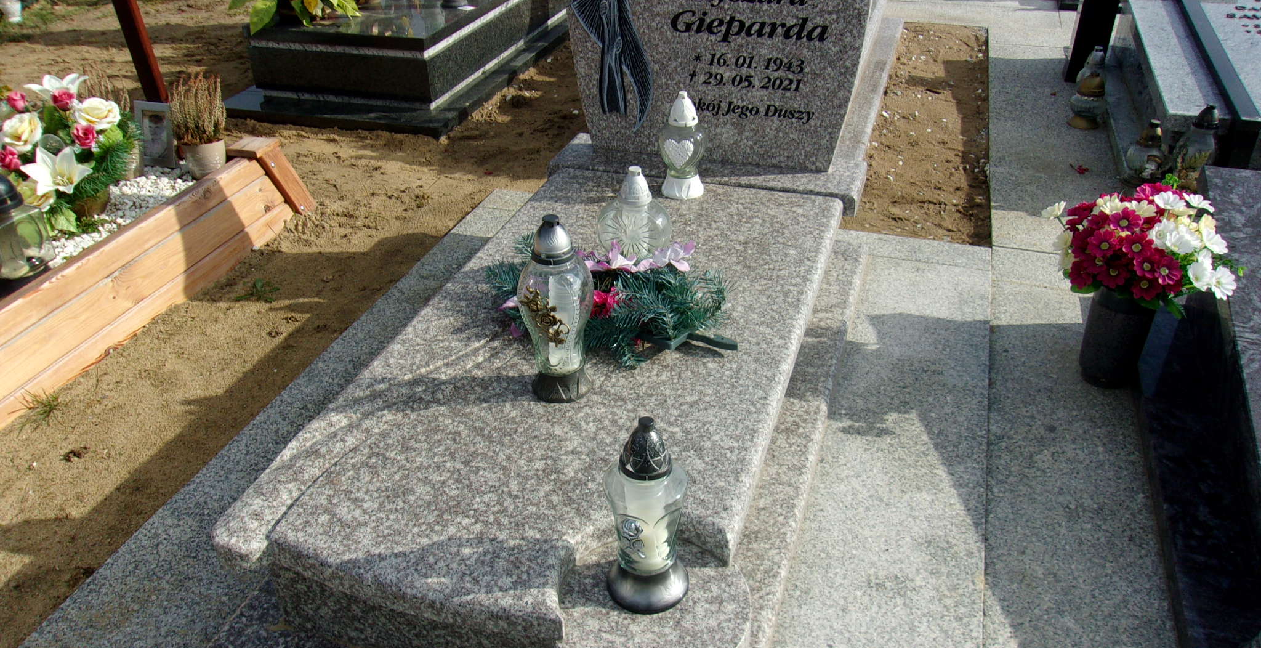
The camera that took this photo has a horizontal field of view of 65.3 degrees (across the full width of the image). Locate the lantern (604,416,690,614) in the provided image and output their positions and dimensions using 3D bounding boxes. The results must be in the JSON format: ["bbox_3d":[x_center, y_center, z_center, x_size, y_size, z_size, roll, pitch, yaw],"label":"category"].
[{"bbox_3d":[0.027,0.275,1.489,0.128,0.345,0.125,-1,32,0],"label":"lantern"}]

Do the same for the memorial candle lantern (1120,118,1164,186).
[{"bbox_3d":[1.770,-0.593,3.359,0.133,0.217,0.133,16,36,25],"label":"memorial candle lantern"}]

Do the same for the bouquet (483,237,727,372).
[{"bbox_3d":[-0.040,-0.067,1.910,0.510,0.130,0.320,9,33,16],"label":"bouquet"}]

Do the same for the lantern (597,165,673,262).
[{"bbox_3d":[0.007,-0.246,2.236,0.160,0.261,0.121,4,33,7],"label":"lantern"}]

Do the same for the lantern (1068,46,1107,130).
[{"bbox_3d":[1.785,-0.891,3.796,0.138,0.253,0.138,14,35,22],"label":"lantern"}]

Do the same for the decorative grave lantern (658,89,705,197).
[{"bbox_3d":[0.139,-0.477,2.581,0.118,0.275,0.114,4,33,7],"label":"decorative grave lantern"}]

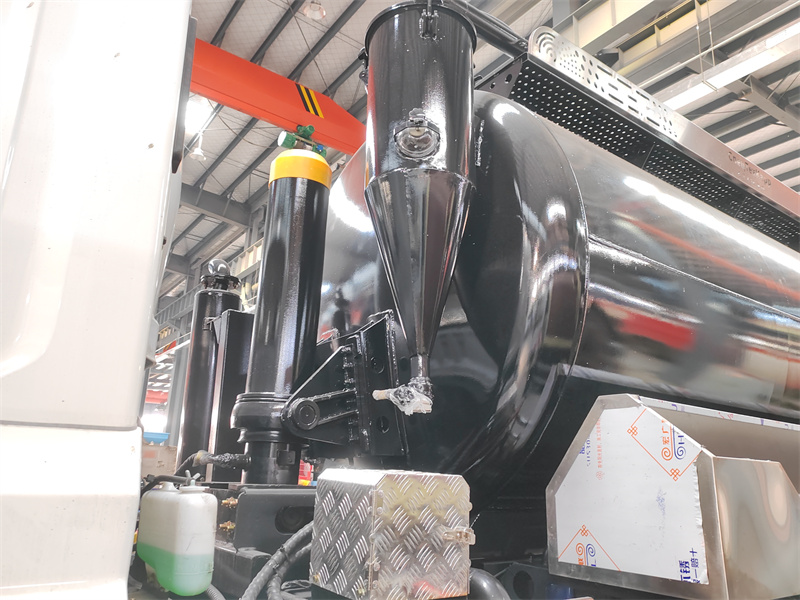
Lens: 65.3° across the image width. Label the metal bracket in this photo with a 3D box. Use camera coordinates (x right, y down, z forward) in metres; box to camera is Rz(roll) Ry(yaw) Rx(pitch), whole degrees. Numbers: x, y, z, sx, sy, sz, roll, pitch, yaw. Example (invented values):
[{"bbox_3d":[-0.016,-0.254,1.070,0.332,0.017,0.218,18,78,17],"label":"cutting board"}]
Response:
[{"bbox_3d":[-0.288,0.288,2.190,0.470,0.478,0.441,13,-19,-35],"label":"metal bracket"}]

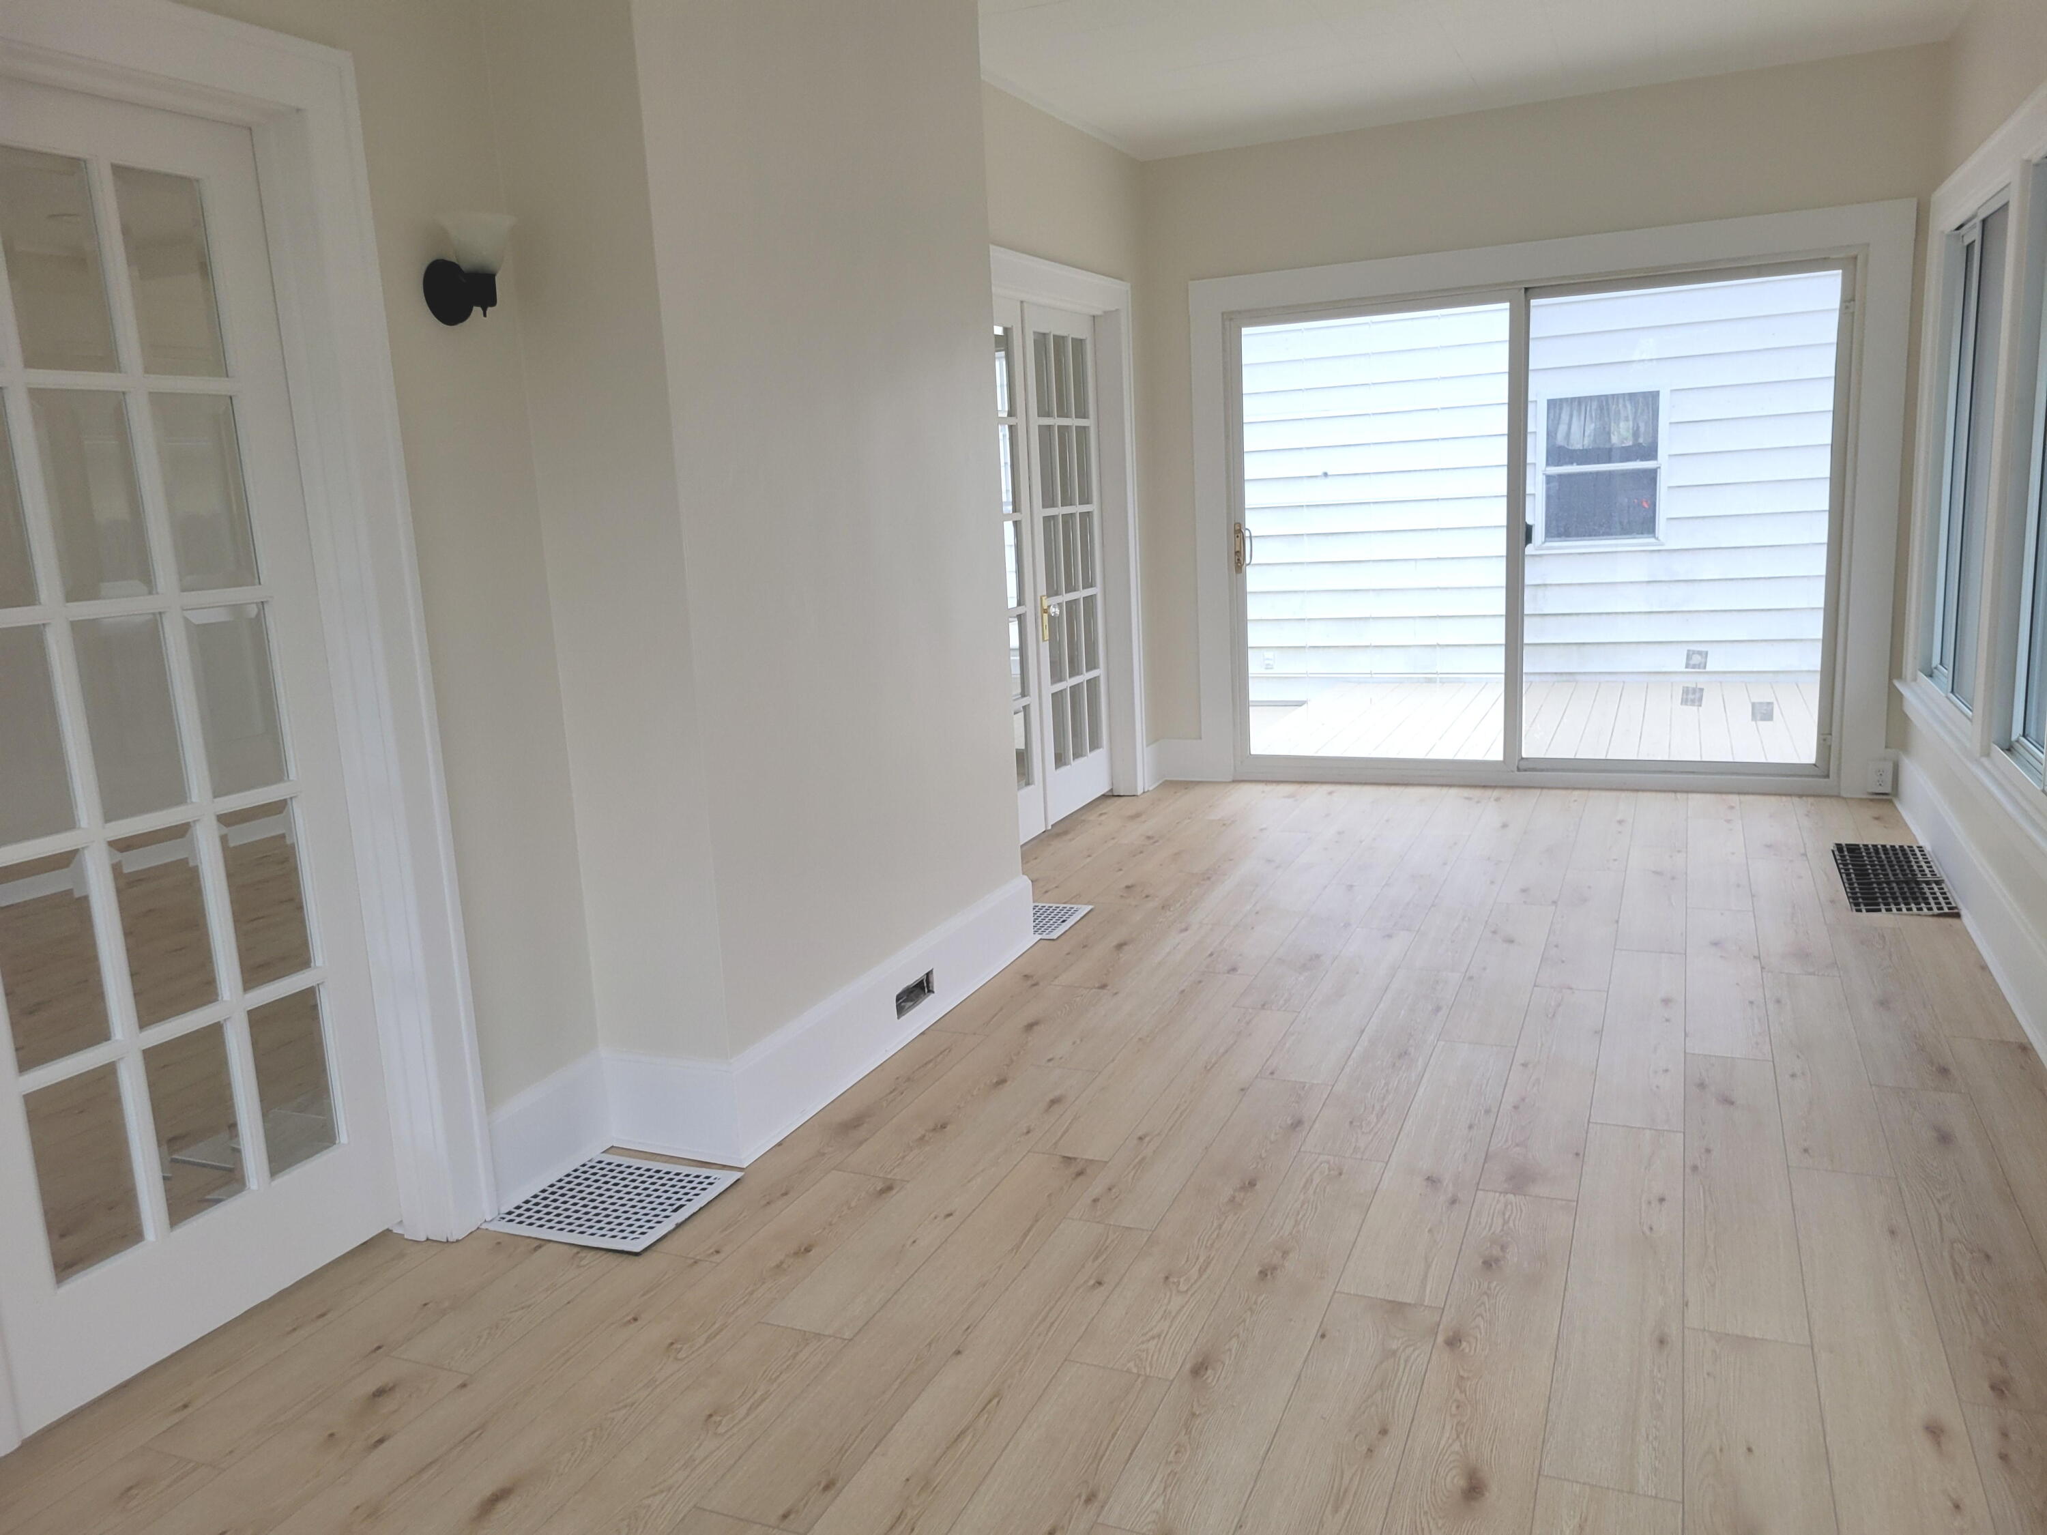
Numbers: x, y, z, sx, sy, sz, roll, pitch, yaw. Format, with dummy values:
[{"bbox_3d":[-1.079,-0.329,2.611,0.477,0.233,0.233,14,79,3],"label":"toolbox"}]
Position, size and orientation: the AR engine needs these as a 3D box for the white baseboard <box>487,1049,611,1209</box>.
[{"bbox_3d":[-0.964,0.739,3.127,0.024,0.221,0.351,1,11,23],"label":"white baseboard"}]

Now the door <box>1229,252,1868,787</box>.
[{"bbox_3d":[2.031,-0.935,6.323,2.387,2.004,0.108,1,11,23],"label":"door"}]

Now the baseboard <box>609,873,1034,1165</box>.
[{"bbox_3d":[-0.428,0.560,3.933,0.342,0.231,1.594,1,11,23],"label":"baseboard"}]

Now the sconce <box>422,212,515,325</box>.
[{"bbox_3d":[-0.992,-0.896,2.766,0.172,0.179,0.140,1,11,23],"label":"sconce"}]

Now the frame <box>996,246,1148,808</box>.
[{"bbox_3d":[0.108,-0.805,5.912,0.168,2.155,1.594,1,11,23],"label":"frame"}]

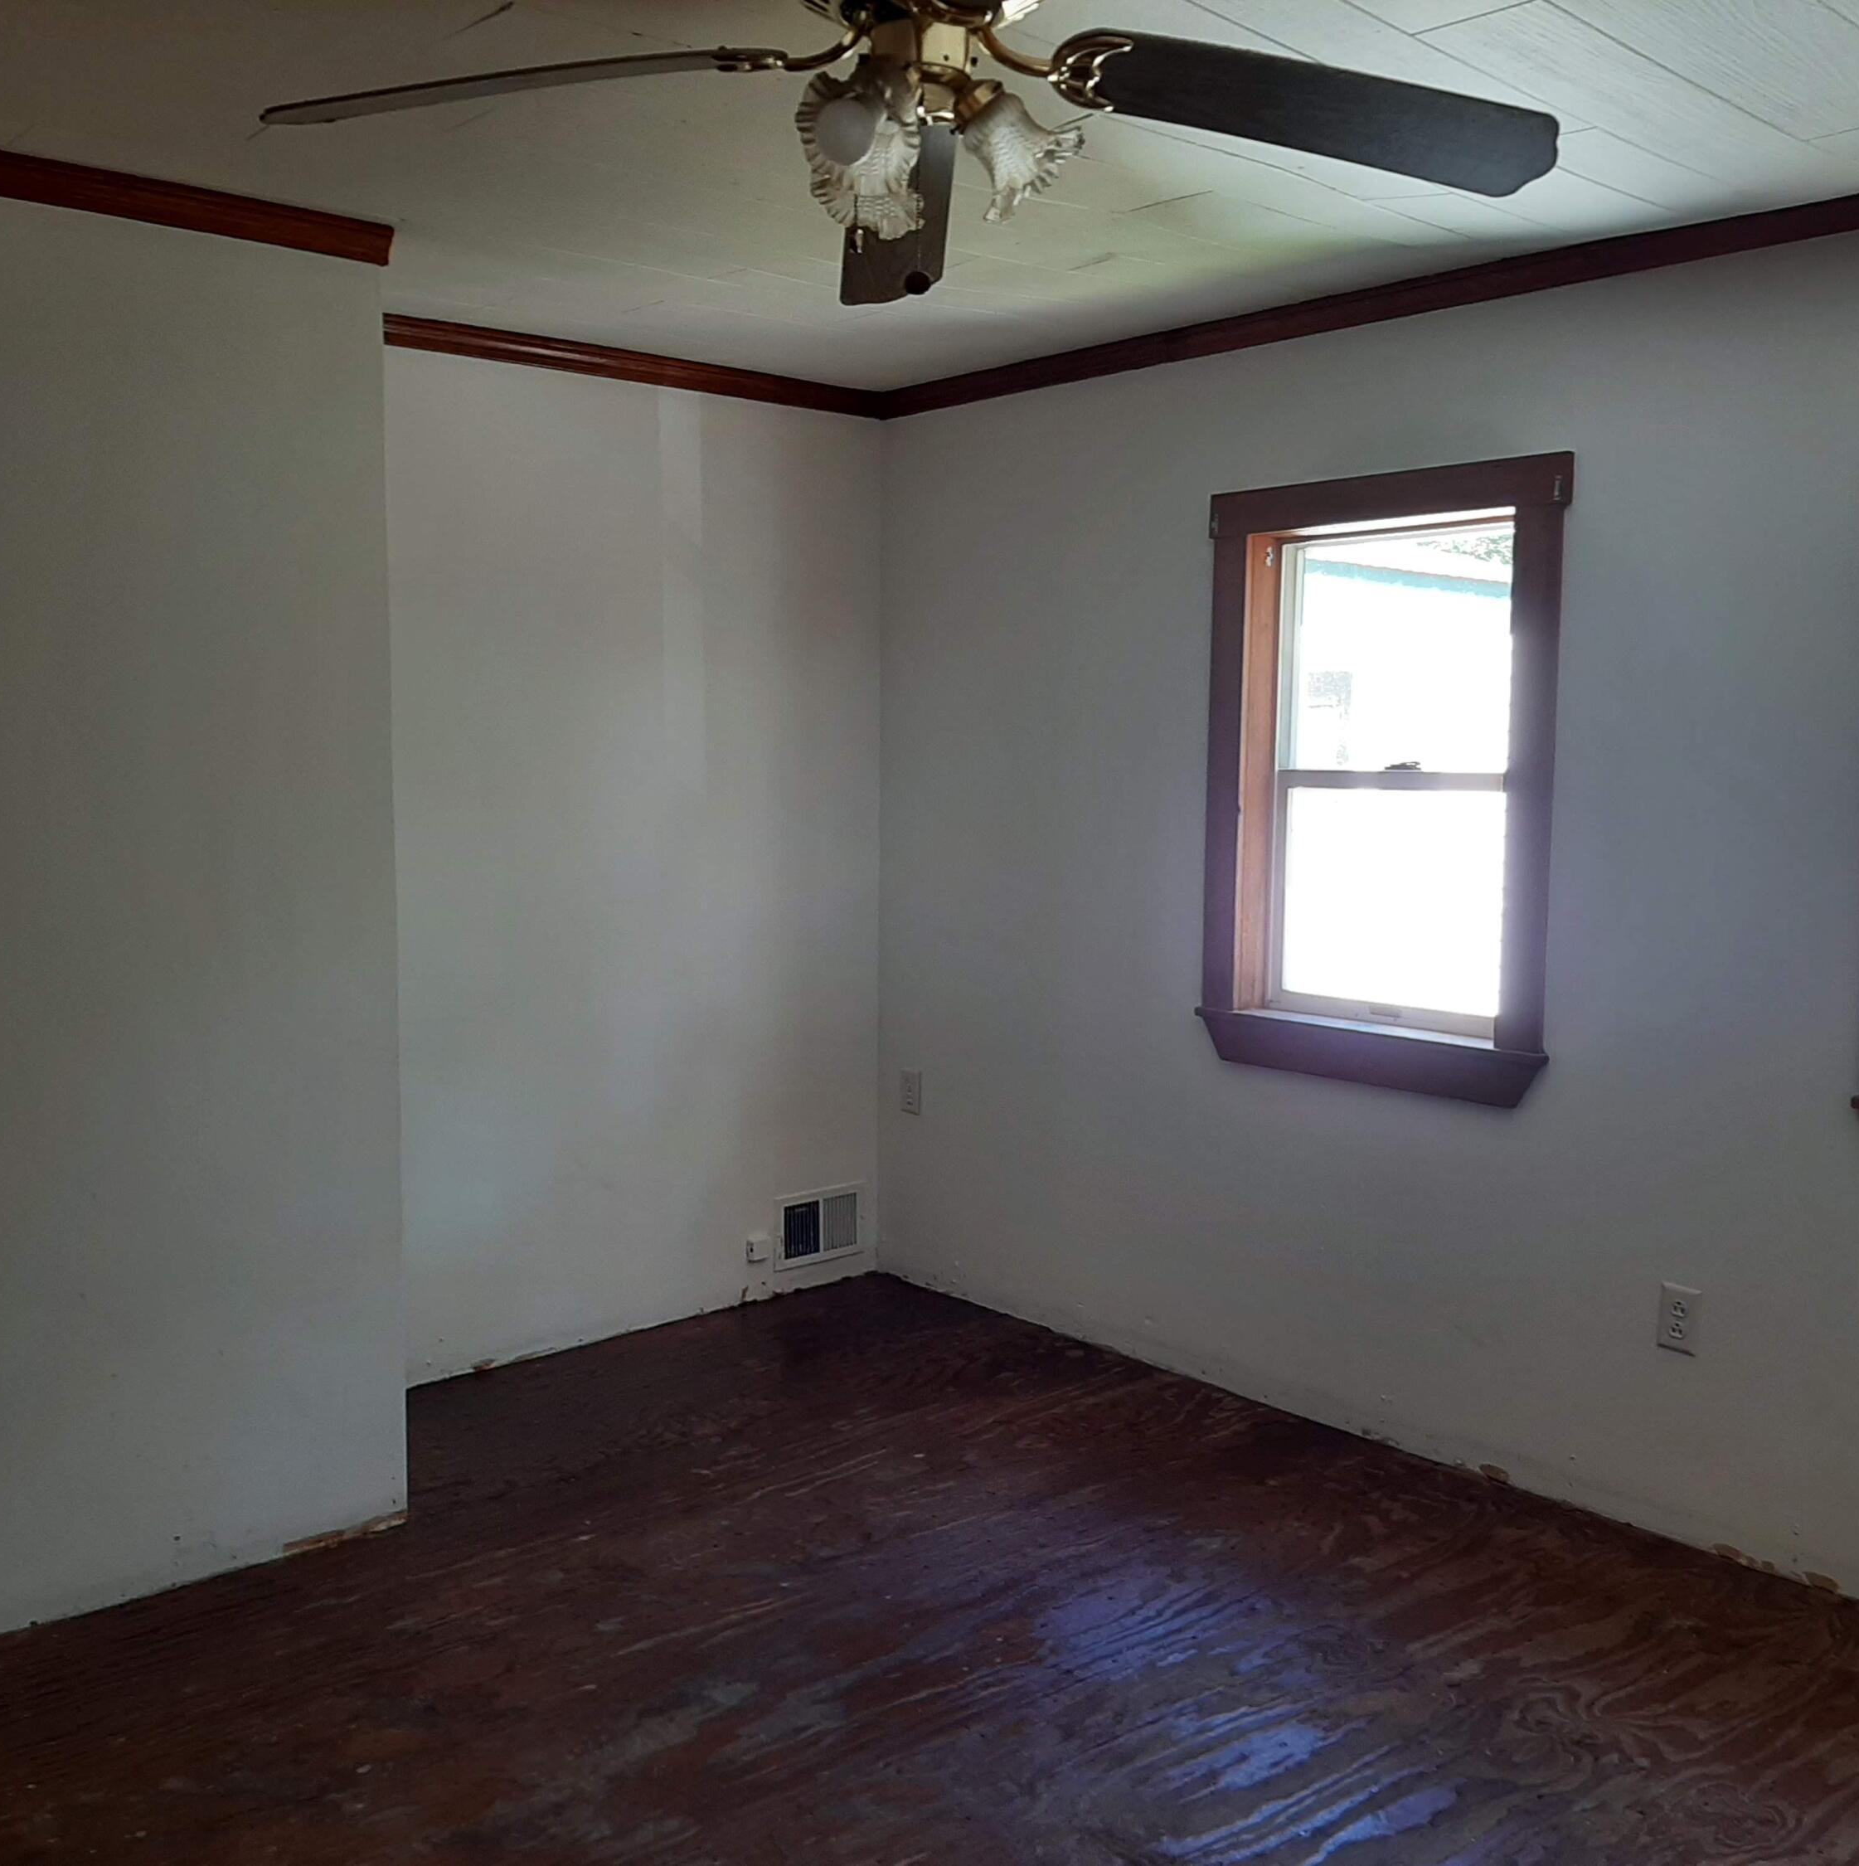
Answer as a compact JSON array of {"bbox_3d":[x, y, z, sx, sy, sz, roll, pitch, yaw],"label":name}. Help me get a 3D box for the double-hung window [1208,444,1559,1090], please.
[{"bbox_3d":[0.906,-0.295,3.709,0.153,1.184,0.836,-5,8,-41],"label":"double-hung window"}]

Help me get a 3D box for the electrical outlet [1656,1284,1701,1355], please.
[{"bbox_3d":[1.306,0.676,3.260,0.012,0.114,0.070,-5,8,-41],"label":"electrical outlet"}]

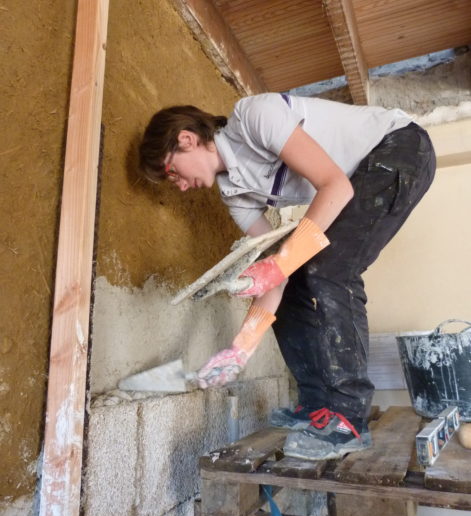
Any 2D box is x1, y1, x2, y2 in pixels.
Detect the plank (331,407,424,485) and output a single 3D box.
[{"bbox_3d":[0.520,0.571,1.477,0.138,0.023,1.150,-6,-12,23],"label":"plank"}]

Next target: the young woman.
[{"bbox_3d":[0.191,0.025,1.472,0.970,1.060,0.500,0,-11,-8],"label":"young woman"}]

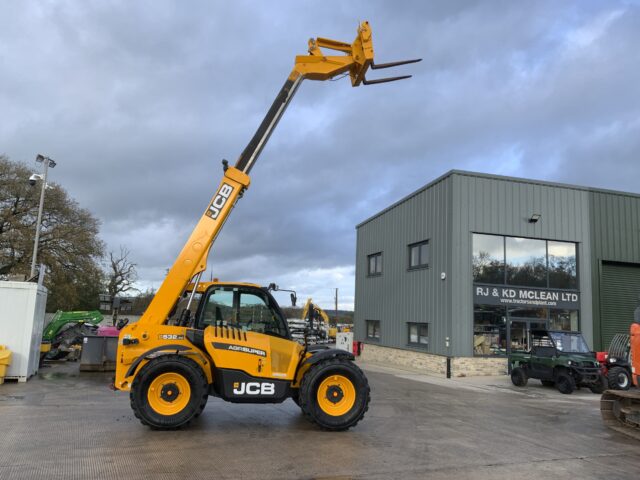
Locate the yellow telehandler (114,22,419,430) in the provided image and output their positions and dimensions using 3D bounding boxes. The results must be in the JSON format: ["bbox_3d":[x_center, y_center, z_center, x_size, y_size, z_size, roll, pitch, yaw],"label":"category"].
[{"bbox_3d":[-0.759,-0.559,10.620,5.420,7.870,2.300,4,-8,-8],"label":"yellow telehandler"}]

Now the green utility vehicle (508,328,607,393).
[{"bbox_3d":[7.637,3.859,17.259,1.520,1.860,2.780,6,-9,-21],"label":"green utility vehicle"}]

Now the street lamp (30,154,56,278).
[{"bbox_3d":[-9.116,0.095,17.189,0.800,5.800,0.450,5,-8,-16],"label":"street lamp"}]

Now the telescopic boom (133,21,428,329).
[{"bbox_3d":[-0.604,-1.293,10.743,5.170,6.370,1.250,4,-8,-8],"label":"telescopic boom"}]

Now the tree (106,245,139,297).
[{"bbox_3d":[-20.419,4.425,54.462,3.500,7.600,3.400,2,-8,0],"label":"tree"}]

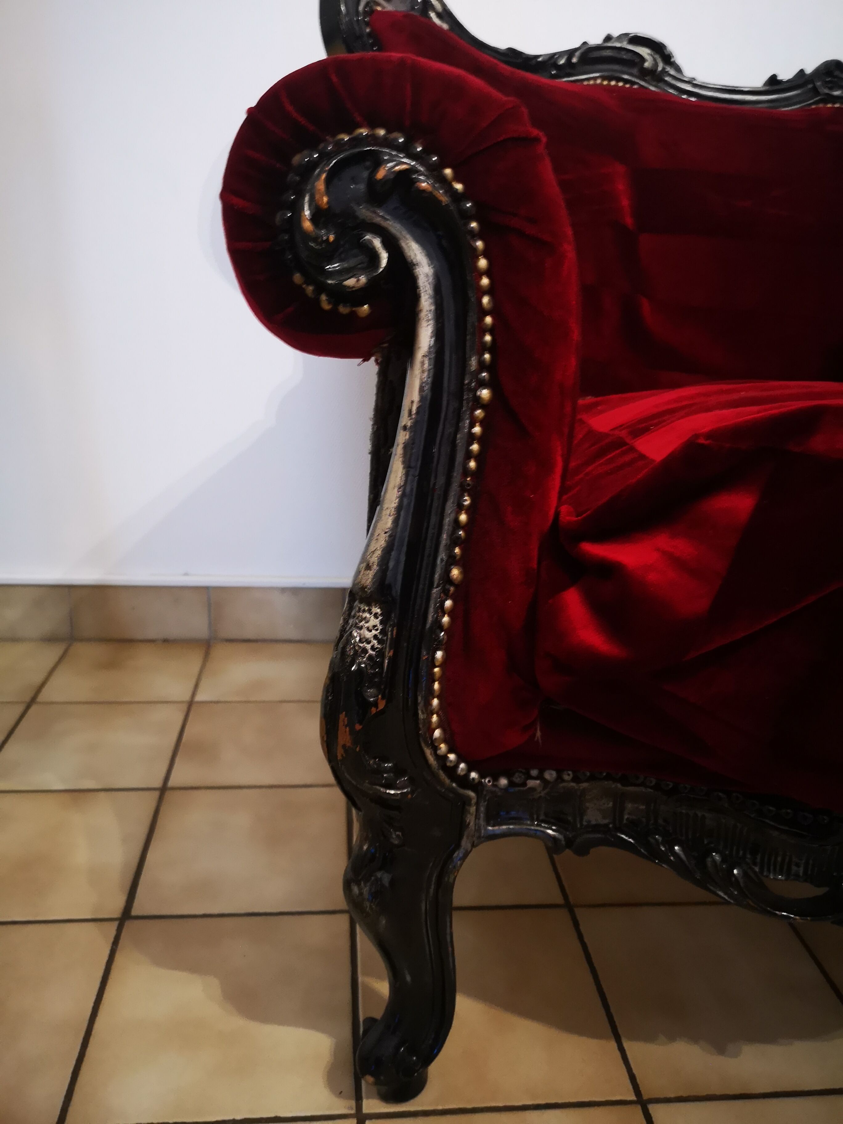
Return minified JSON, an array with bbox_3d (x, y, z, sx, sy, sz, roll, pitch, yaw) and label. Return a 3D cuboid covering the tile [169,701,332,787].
[{"bbox_3d":[-0.194,0.226,1.084,0.199,0.010,0.199,1,19,-6],"label":"tile"}]

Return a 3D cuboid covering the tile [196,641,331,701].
[{"bbox_3d":[-0.214,0.161,1.273,0.199,0.010,0.193,1,19,-6],"label":"tile"}]

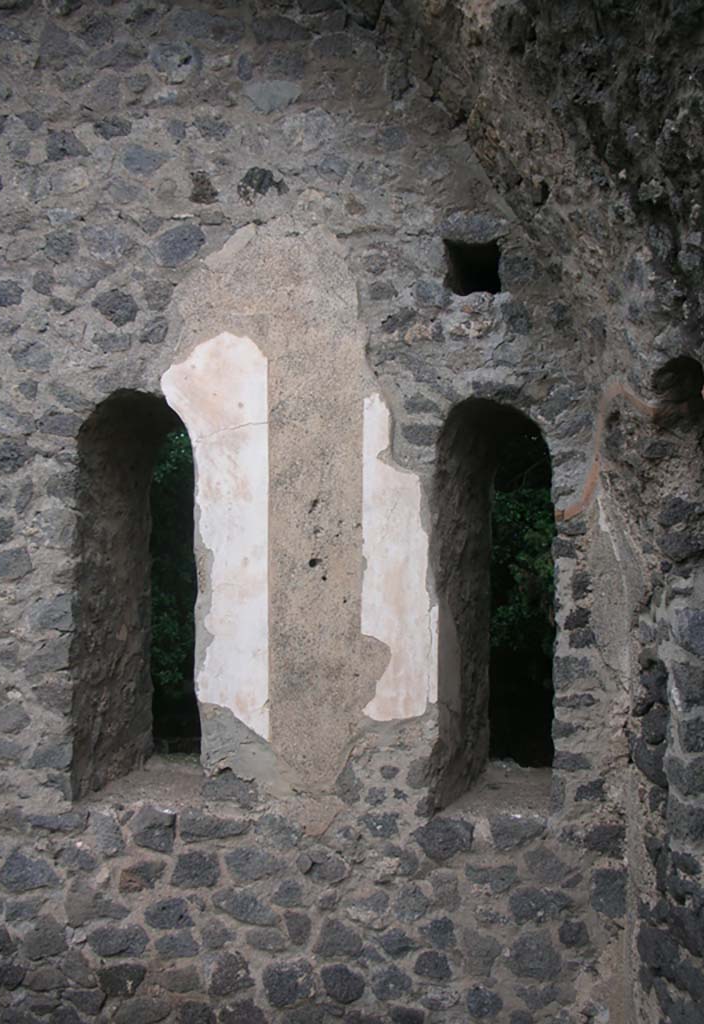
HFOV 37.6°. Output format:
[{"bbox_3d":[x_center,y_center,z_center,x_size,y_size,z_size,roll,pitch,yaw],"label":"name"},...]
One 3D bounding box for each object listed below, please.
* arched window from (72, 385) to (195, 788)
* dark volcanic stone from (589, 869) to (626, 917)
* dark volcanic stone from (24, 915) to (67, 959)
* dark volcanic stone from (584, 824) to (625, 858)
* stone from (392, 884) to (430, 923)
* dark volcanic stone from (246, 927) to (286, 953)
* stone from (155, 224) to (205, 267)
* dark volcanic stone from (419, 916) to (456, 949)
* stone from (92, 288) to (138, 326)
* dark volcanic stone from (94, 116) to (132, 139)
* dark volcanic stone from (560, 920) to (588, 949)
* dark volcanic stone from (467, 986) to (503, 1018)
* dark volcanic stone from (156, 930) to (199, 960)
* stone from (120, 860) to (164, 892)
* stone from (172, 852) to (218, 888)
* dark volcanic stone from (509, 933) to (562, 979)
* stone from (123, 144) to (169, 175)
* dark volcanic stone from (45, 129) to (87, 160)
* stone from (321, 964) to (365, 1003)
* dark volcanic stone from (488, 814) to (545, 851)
[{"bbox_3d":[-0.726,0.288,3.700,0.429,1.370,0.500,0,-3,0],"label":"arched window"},{"bbox_3d":[0.997,1.483,4.026,0.135,0.189,0.121,0,-2,0],"label":"dark volcanic stone"},{"bbox_3d":[-0.995,1.383,3.408,0.139,0.140,0.100,0,-4,3],"label":"dark volcanic stone"},{"bbox_3d":[0.858,1.116,3.517,0.135,0.106,0.090,0,-3,0],"label":"dark volcanic stone"},{"bbox_3d":[0.202,1.324,3.510,0.128,0.132,0.098,0,-3,0],"label":"stone"},{"bbox_3d":[-0.282,1.409,3.446,0.138,0.081,0.100,0,-3,0],"label":"dark volcanic stone"},{"bbox_3d":[-0.637,-0.984,3.823,0.179,0.150,0.118,0,-4,0],"label":"stone"},{"bbox_3d":[0.331,1.629,4.012,0.142,0.121,0.098,0,-2,0],"label":"dark volcanic stone"},{"bbox_3d":[-0.868,-0.751,3.802,0.164,0.135,0.107,0,-4,0],"label":"stone"},{"bbox_3d":[-0.819,-1.316,3.589,0.130,0.081,0.100,0,-3,0],"label":"dark volcanic stone"},{"bbox_3d":[0.748,1.423,3.496,0.101,0.099,0.080,0,-3,0],"label":"dark volcanic stone"},{"bbox_3d":[0.437,1.611,3.435,0.115,0.106,0.100,0,-3,0],"label":"dark volcanic stone"},{"bbox_3d":[-0.611,1.514,3.624,0.143,0.095,0.084,0,-4,0],"label":"dark volcanic stone"},{"bbox_3d":[-0.691,1.208,3.457,0.155,0.101,0.100,0,-3,0],"label":"stone"},{"bbox_3d":[-0.555,1.260,3.650,0.164,0.130,0.105,0,-4,0],"label":"stone"},{"bbox_3d":[0.644,1.557,3.634,0.184,0.157,0.122,0,-4,0],"label":"dark volcanic stone"},{"bbox_3d":[-0.698,-1.193,3.546,0.158,0.104,0.090,0,-4,3],"label":"stone"},{"bbox_3d":[-1.140,-1.473,4.151,0.162,0.125,0.107,0,-2,0],"label":"dark volcanic stone"},{"bbox_3d":[-0.028,1.510,3.349,0.141,0.118,0.100,0,-4,3],"label":"stone"},{"bbox_3d":[0.550,1.065,3.464,0.182,0.114,0.100,0,-3,0],"label":"dark volcanic stone"}]

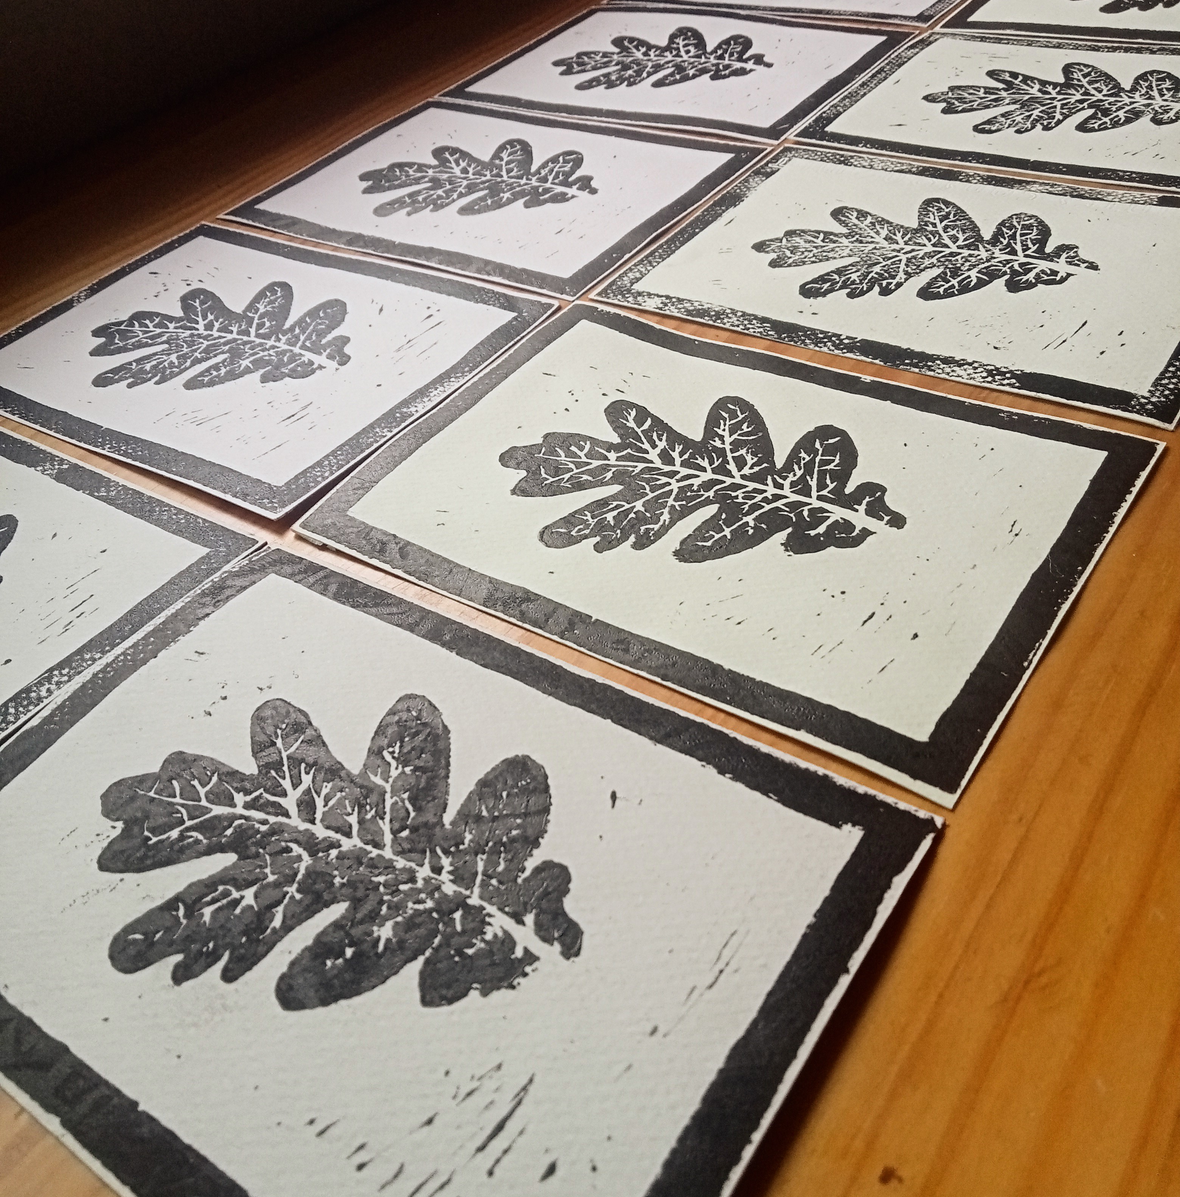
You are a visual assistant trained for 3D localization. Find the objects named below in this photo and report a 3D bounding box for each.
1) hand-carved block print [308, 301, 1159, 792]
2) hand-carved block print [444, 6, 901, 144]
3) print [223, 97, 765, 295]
[{"bbox_3d":[0.037,-0.033,0.373,0.208,0.005,0.150,20,48,31],"label":"hand-carved block print"},{"bbox_3d":[0.043,-0.279,0.661,0.208,0.005,0.150,21,49,31],"label":"hand-carved block print"},{"bbox_3d":[-0.045,-0.188,0.572,0.208,0.005,0.150,21,49,32],"label":"print"}]

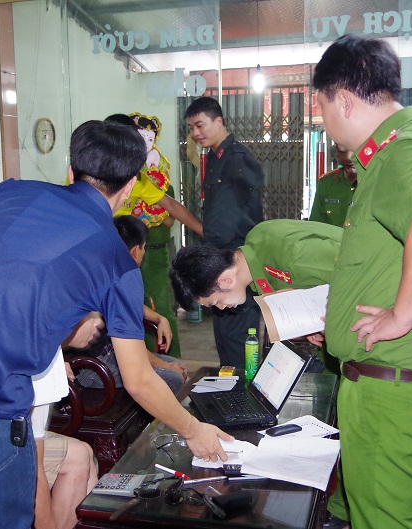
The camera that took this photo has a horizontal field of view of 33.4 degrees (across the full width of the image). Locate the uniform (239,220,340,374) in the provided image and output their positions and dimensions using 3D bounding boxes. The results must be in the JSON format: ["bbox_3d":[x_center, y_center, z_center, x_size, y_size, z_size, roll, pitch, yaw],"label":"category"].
[{"bbox_3d":[0.383,0.155,2.488,0.580,0.620,0.500,-4,7,-20],"label":"uniform"}]

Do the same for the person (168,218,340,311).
[{"bbox_3d":[0.290,0.450,2.650,0.920,1.220,0.520,-5,8,-27],"label":"person"}]

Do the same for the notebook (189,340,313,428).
[{"bbox_3d":[0.142,0.409,2.434,0.341,0.226,0.365,-2,7,-11],"label":"notebook"}]

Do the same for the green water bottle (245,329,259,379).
[{"bbox_3d":[0.188,0.368,2.818,0.057,0.212,0.057,-1,7,0],"label":"green water bottle"}]

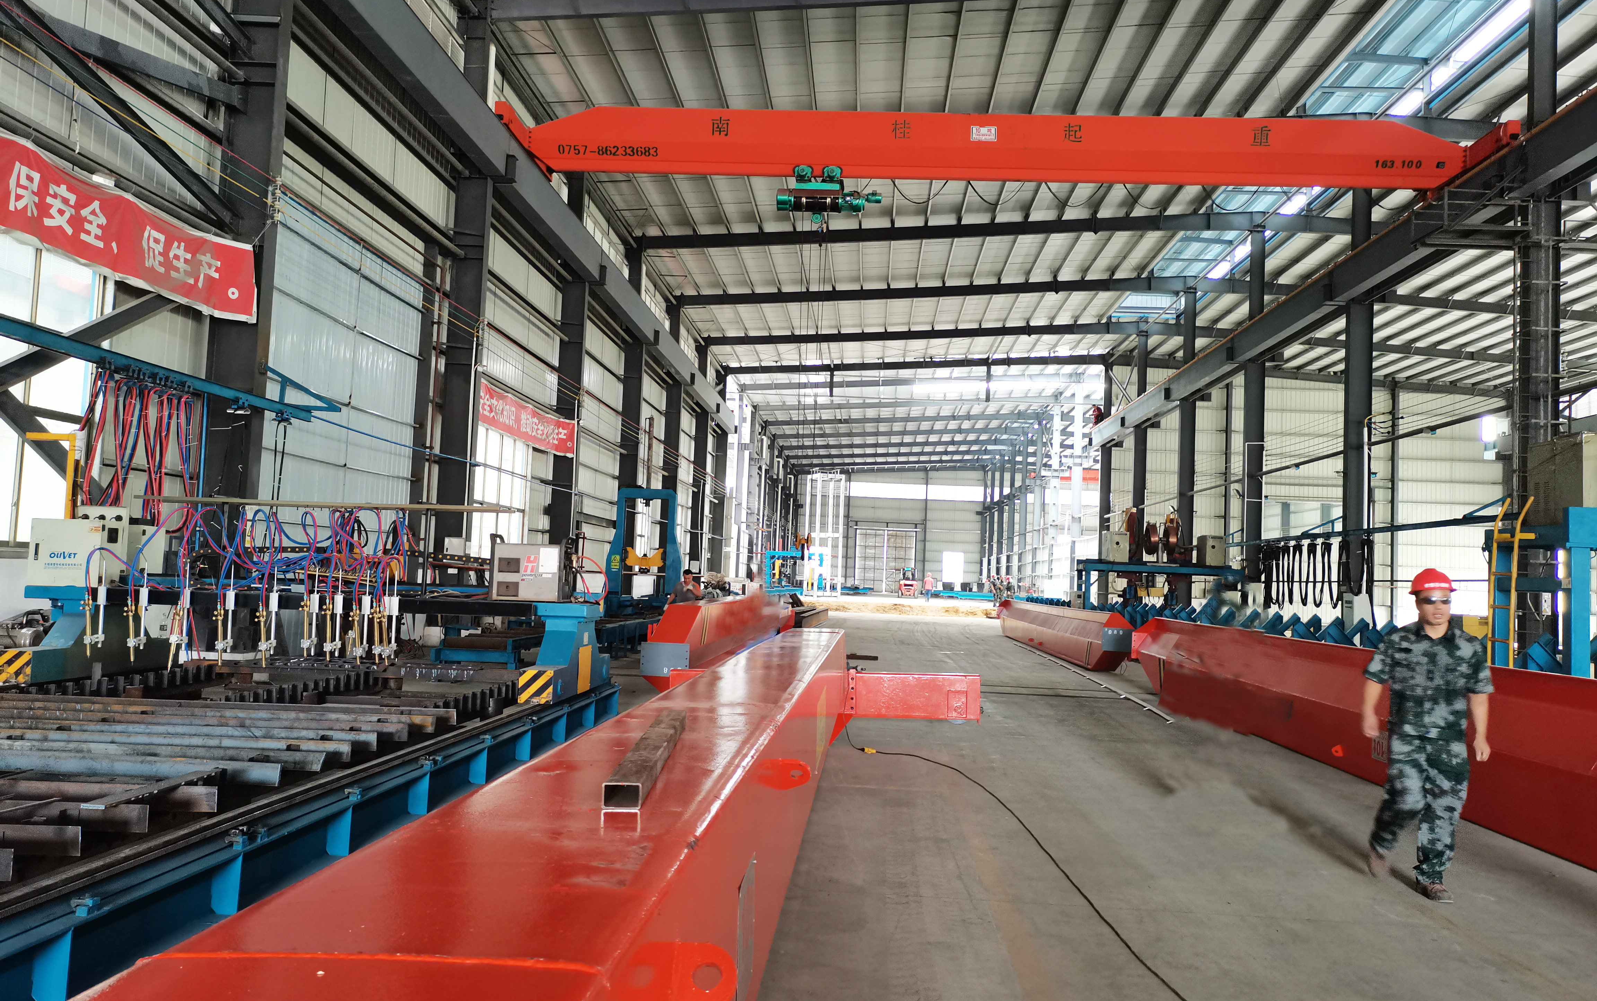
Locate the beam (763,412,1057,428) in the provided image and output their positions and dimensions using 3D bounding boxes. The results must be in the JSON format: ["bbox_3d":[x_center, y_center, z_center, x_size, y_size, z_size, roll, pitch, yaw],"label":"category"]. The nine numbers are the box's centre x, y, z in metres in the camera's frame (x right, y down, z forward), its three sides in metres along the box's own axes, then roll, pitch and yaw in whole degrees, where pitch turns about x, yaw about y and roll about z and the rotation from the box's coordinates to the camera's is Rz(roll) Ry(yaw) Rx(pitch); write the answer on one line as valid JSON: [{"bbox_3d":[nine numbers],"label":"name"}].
[{"bbox_3d":[6.937,-5.170,77.253,18.200,0.450,0.250,-1,-4,3],"label":"beam"}]

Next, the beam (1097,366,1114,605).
[{"bbox_3d":[14.100,-0.295,55.337,0.480,12.040,0.320,2,-4,3],"label":"beam"}]

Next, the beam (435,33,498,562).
[{"bbox_3d":[-5.717,-2.953,20.500,0.480,11.140,0.320,2,-4,3],"label":"beam"}]

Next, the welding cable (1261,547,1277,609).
[{"bbox_3d":[11.784,1.897,30.050,0.250,1.610,0.600,2,-4,3],"label":"welding cable"}]

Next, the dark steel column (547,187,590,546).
[{"bbox_3d":[-5.311,-2.470,27.672,0.480,11.140,0.320,2,-4,3],"label":"dark steel column"}]

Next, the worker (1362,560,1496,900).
[{"bbox_3d":[3.389,1.235,6.471,0.640,1.750,0.520,1,-4,16],"label":"worker"}]

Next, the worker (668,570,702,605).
[{"bbox_3d":[-1.834,1.917,19.349,0.550,1.620,0.420,3,-4,-11],"label":"worker"}]

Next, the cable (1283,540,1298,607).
[{"bbox_3d":[11.696,1.800,28.502,0.250,1.520,0.600,2,-4,3],"label":"cable"}]

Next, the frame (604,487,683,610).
[{"bbox_3d":[-3.310,1.409,25.993,1.540,3.360,0.800,2,-4,3],"label":"frame"}]

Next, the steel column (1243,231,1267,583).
[{"bbox_3d":[12.880,-1.746,33.820,0.480,12.040,0.320,2,-4,3],"label":"steel column"}]

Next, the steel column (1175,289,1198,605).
[{"bbox_3d":[13.287,-1.262,40.993,0.480,12.040,0.320,2,-4,3],"label":"steel column"}]

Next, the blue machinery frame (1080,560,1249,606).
[{"bbox_3d":[9.673,2.904,32.384,4.110,2.310,1.250,2,-4,3],"label":"blue machinery frame"}]

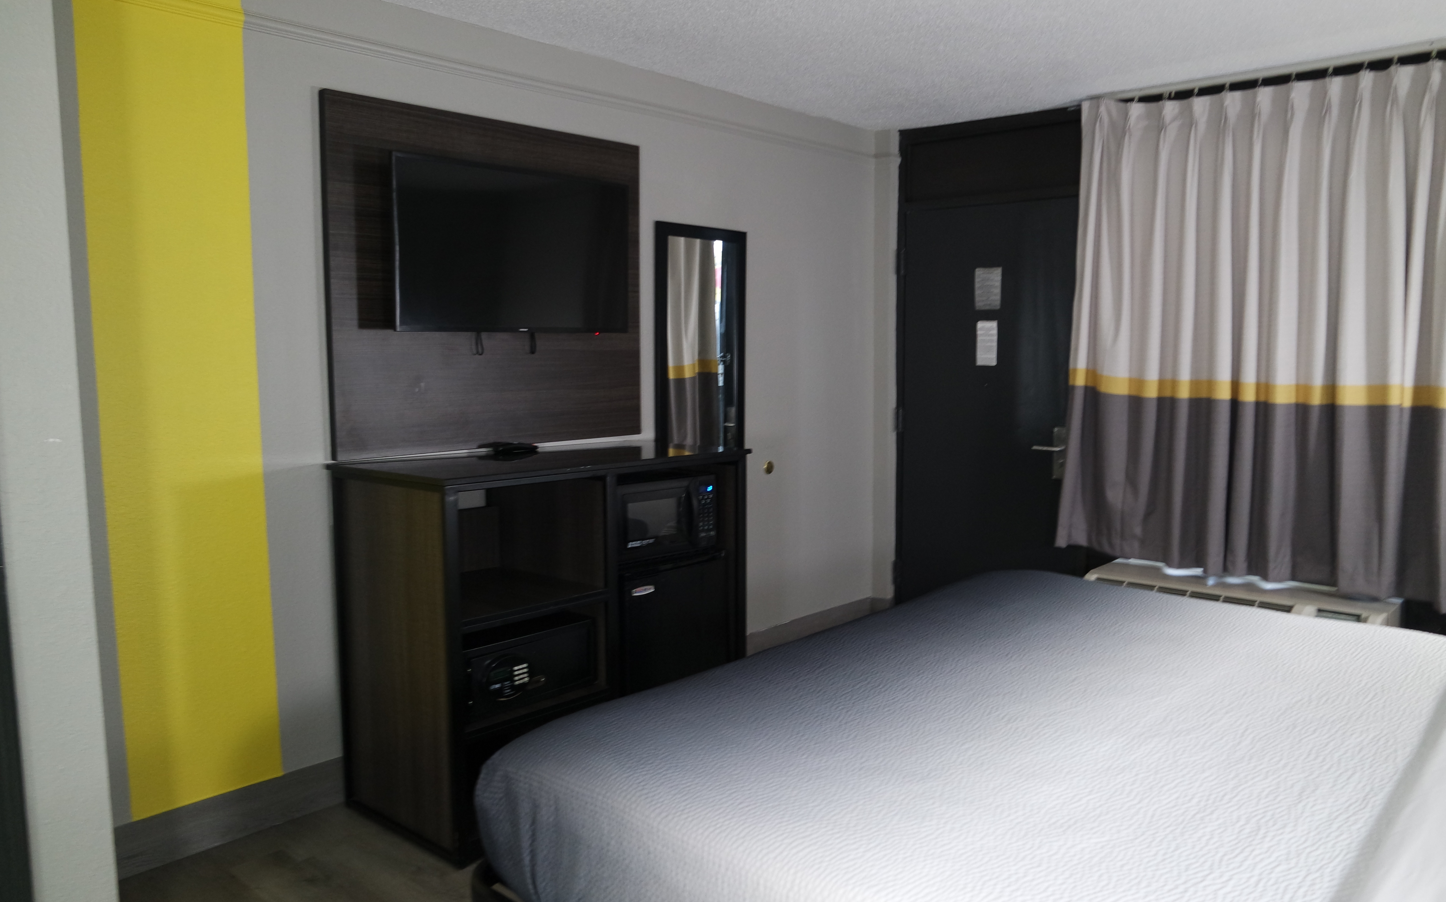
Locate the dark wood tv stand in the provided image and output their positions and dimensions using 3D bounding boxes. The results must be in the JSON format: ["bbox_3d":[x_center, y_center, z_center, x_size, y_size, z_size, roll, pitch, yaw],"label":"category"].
[{"bbox_3d":[-0.553,0.547,3.243,0.620,1.060,1.230,5,8,42],"label":"dark wood tv stand"}]

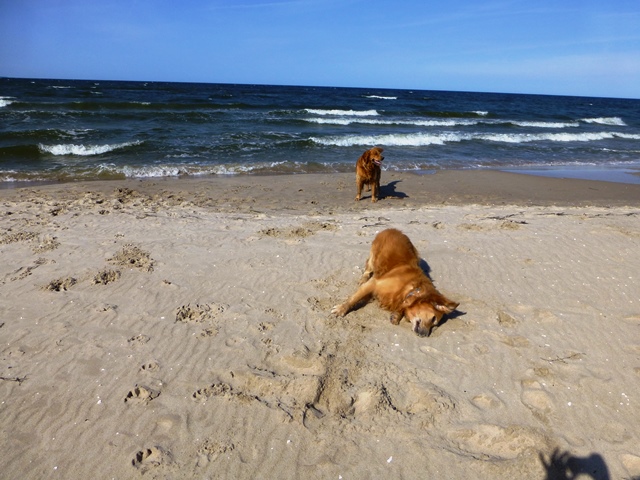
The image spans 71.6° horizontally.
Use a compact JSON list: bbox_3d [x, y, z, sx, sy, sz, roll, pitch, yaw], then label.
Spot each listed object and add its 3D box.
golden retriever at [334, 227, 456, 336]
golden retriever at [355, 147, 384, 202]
[{"bbox_3d":[0.482,0.226,3.072,0.660,0.460,0.950,1,19,-4],"label":"golden retriever"},{"bbox_3d":[0.768,-0.959,6.183,0.340,0.710,0.850,7,19,13],"label":"golden retriever"}]

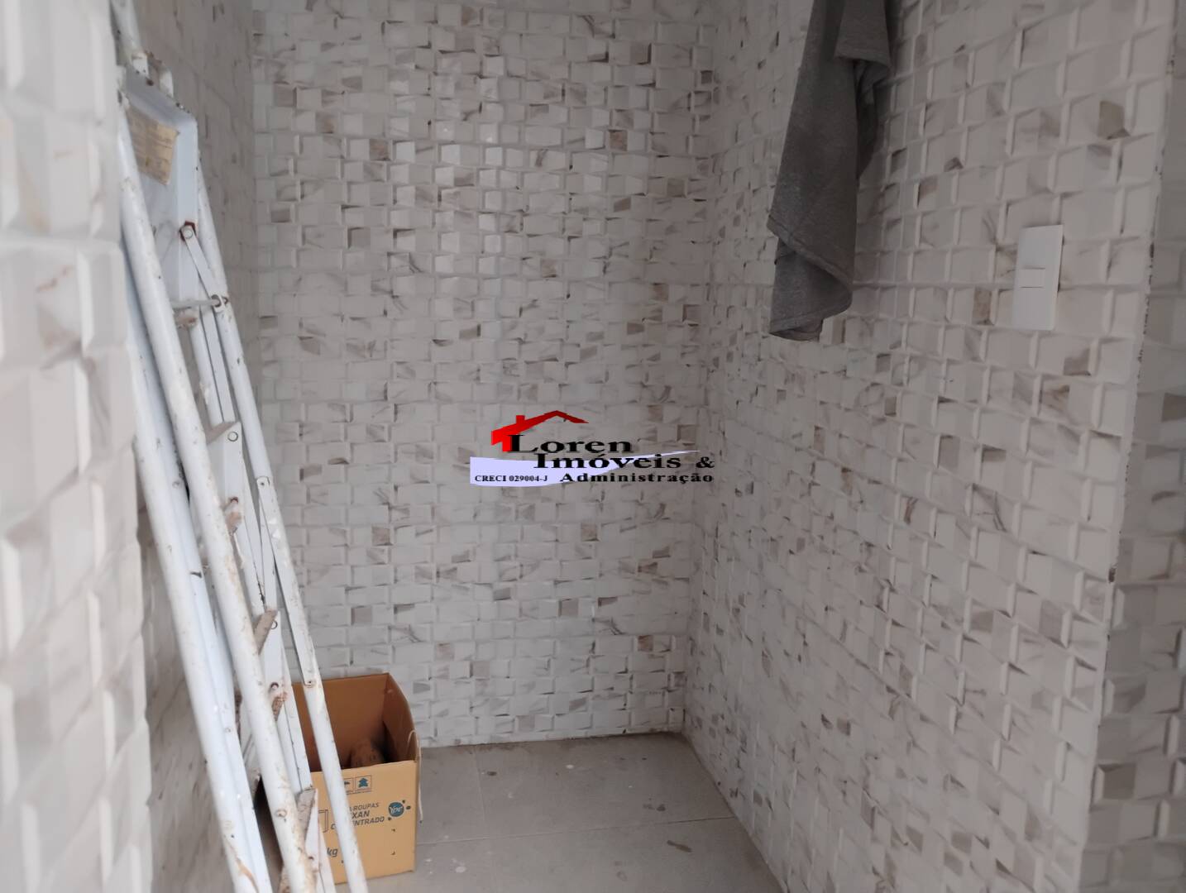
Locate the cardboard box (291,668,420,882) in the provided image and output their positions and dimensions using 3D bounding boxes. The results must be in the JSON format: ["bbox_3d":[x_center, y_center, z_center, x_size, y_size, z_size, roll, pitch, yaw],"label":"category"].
[{"bbox_3d":[-0.547,0.722,2.139,0.251,0.245,0.462,-1,9,-18],"label":"cardboard box"}]

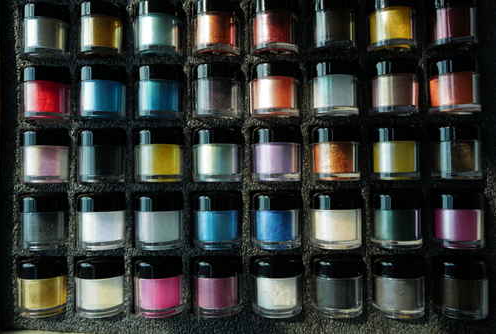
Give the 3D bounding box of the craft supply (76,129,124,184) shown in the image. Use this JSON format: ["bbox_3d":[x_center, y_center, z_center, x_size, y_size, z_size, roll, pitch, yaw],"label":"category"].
[{"bbox_3d":[-0.100,-0.006,0.271,0.034,0.034,0.037,0,87,2],"label":"craft supply"}]

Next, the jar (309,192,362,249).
[{"bbox_3d":[0.059,0.035,0.262,0.034,0.034,0.037,0,87,2],"label":"jar"}]

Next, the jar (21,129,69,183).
[{"bbox_3d":[-0.140,-0.006,0.272,0.034,0.034,0.037,0,87,2],"label":"jar"}]

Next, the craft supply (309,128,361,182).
[{"bbox_3d":[0.061,-0.009,0.272,0.034,0.034,0.036,0,87,2],"label":"craft supply"}]

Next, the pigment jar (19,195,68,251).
[{"bbox_3d":[-0.143,0.038,0.277,0.034,0.034,0.037,-1,88,2],"label":"pigment jar"}]

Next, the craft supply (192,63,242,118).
[{"bbox_3d":[-0.021,-0.052,0.276,0.034,0.034,0.037,-1,88,2],"label":"craft supply"}]

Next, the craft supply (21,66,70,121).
[{"bbox_3d":[-0.140,-0.049,0.275,0.034,0.034,0.037,0,87,2],"label":"craft supply"}]

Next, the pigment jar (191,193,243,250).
[{"bbox_3d":[-0.021,0.037,0.273,0.034,0.034,0.037,-1,88,2],"label":"pigment jar"}]

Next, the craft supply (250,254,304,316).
[{"bbox_3d":[0.020,0.081,0.269,0.034,0.034,0.036,0,87,2],"label":"craft supply"}]

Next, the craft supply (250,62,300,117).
[{"bbox_3d":[0.018,-0.051,0.269,0.034,0.034,0.037,0,87,2],"label":"craft supply"}]

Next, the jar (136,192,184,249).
[{"bbox_3d":[-0.062,0.037,0.274,0.034,0.034,0.036,0,87,2],"label":"jar"}]

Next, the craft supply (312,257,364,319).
[{"bbox_3d":[0.061,0.080,0.268,0.034,0.034,0.037,-1,88,2],"label":"craft supply"}]

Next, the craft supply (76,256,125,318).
[{"bbox_3d":[-0.102,0.082,0.272,0.034,0.034,0.036,0,87,2],"label":"craft supply"}]

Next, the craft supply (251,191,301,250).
[{"bbox_3d":[0.020,0.036,0.271,0.034,0.034,0.036,0,87,2],"label":"craft supply"}]

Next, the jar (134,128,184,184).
[{"bbox_3d":[-0.060,-0.006,0.269,0.034,0.034,0.037,0,87,2],"label":"jar"}]

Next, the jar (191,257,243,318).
[{"bbox_3d":[-0.021,0.081,0.270,0.034,0.034,0.036,0,87,2],"label":"jar"}]

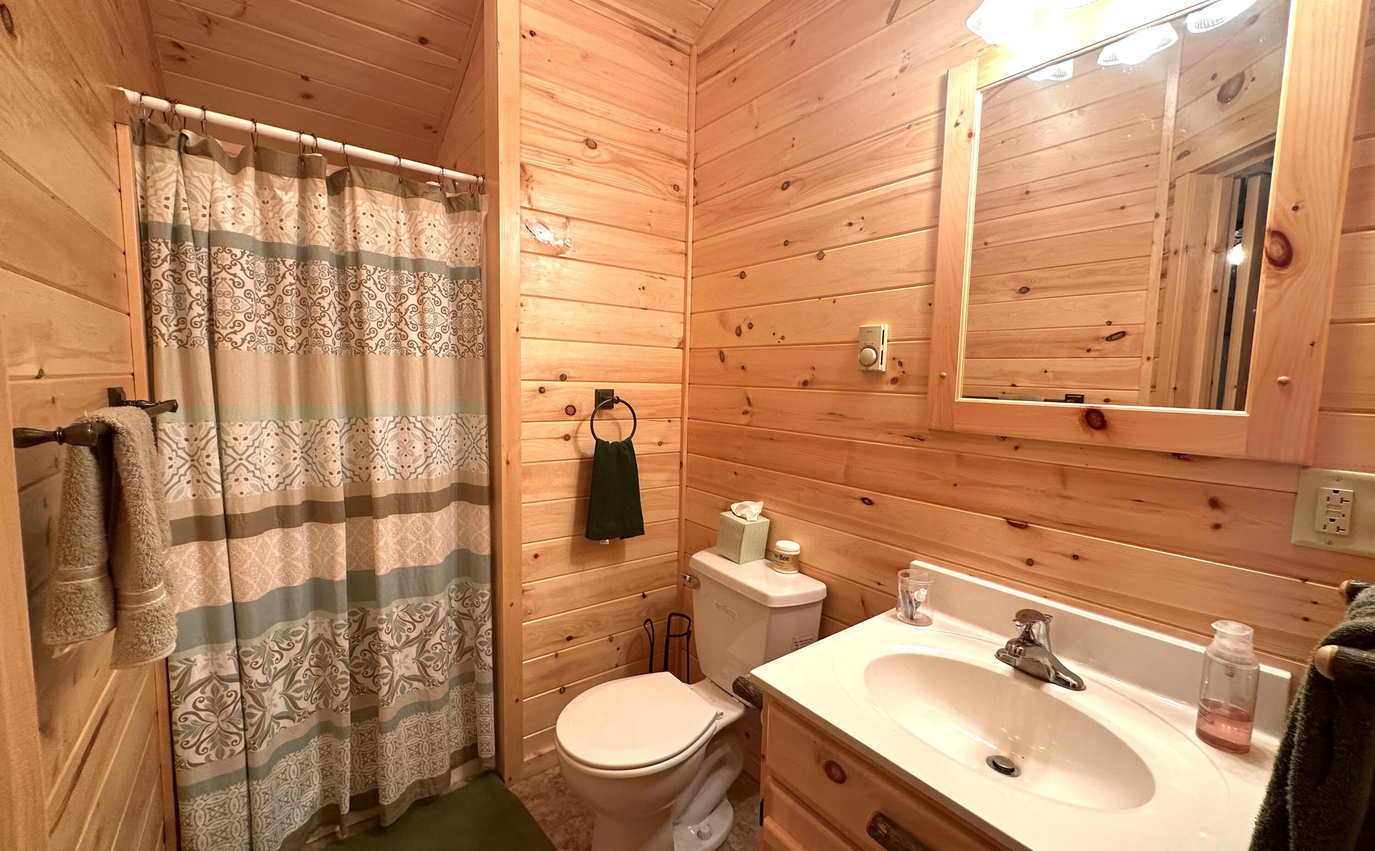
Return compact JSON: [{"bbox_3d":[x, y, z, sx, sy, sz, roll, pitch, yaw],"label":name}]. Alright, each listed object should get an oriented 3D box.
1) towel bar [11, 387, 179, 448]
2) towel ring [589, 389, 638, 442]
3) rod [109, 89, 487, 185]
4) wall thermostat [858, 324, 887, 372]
[{"bbox_3d":[-0.842,-0.015,0.810,0.088,0.058,0.670,-3,6,-37],"label":"towel bar"},{"bbox_3d":[-0.260,-0.020,1.880,0.172,0.203,0.072,-3,6,-37],"label":"towel ring"},{"bbox_3d":[-0.938,-0.739,1.474,0.790,0.032,0.032,-3,6,-37],"label":"rod"},{"bbox_3d":[0.471,-0.198,1.431,0.040,0.117,0.071,-3,6,-37],"label":"wall thermostat"}]

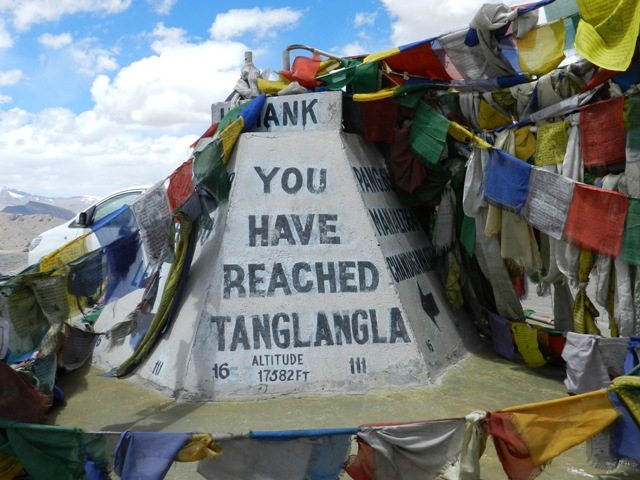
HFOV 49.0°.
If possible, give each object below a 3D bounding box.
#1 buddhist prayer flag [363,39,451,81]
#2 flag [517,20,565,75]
[{"bbox_3d":[0.517,-1.079,4.200,0.500,0.200,0.100,7,3,20],"label":"buddhist prayer flag"},{"bbox_3d":[1.177,-1.027,3.750,0.240,0.260,0.090,-1,6,20],"label":"flag"}]

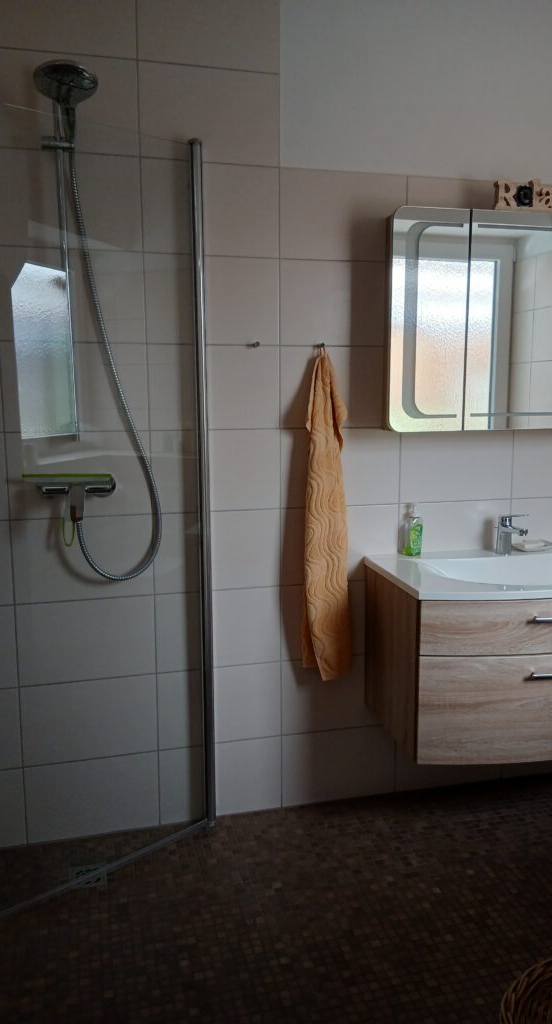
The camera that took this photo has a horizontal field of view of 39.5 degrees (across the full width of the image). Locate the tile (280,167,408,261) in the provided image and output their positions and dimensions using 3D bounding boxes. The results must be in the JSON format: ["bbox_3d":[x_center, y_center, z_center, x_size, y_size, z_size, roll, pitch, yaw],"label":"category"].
[{"bbox_3d":[0.206,-0.883,2.308,0.400,0.250,0.010,-3,9,-14],"label":"tile"}]

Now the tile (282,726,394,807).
[{"bbox_3d":[0.212,0.845,2.584,0.400,0.250,0.010,-3,9,-14],"label":"tile"}]

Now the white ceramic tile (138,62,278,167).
[{"bbox_3d":[-0.185,-1.125,2.188,0.400,0.250,0.010,-3,9,-14],"label":"white ceramic tile"}]

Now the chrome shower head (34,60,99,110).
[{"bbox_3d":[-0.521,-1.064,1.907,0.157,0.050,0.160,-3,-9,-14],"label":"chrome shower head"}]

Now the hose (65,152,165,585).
[{"bbox_3d":[-0.450,-0.375,2.153,0.243,1.171,0.090,-3,9,-14],"label":"hose"}]

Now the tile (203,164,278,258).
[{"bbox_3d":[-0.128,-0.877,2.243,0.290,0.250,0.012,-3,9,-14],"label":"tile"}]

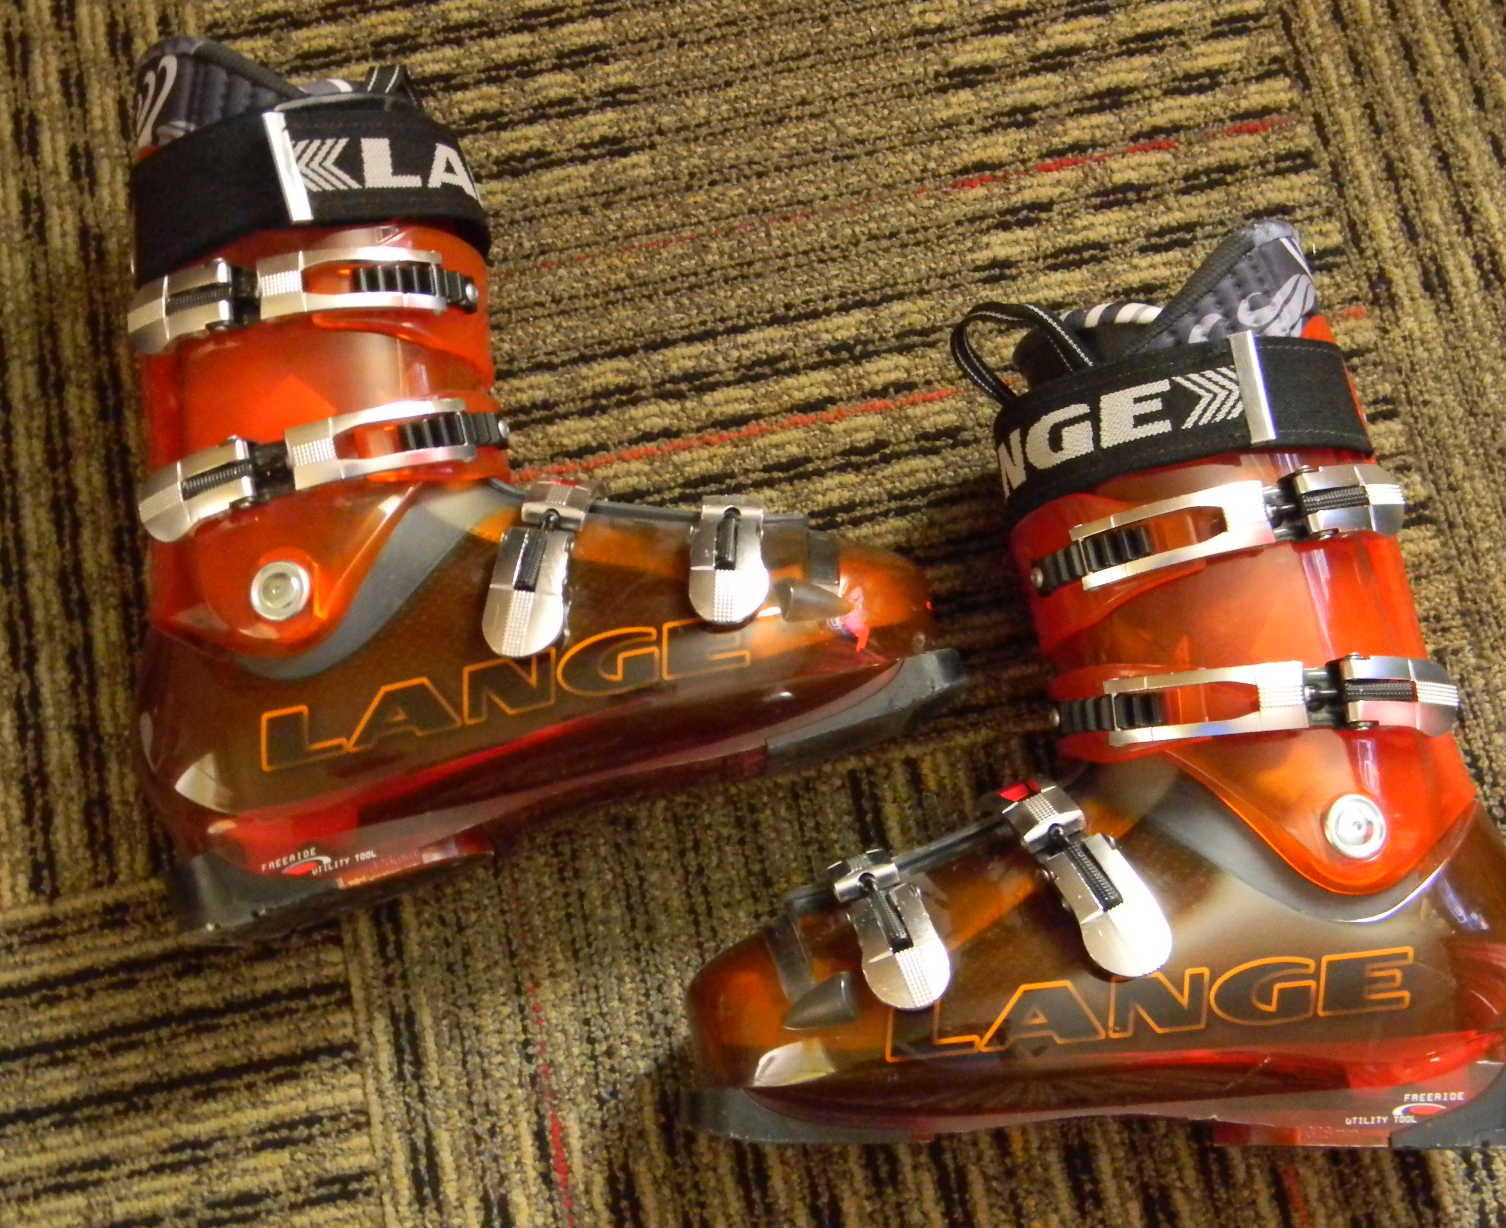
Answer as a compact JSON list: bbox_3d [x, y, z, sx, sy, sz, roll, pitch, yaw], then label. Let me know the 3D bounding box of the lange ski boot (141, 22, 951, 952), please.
[{"bbox_3d":[-0.121,-0.088,0.797,0.322,0.128,0.366,-17,76,-5],"label":"lange ski boot"}]

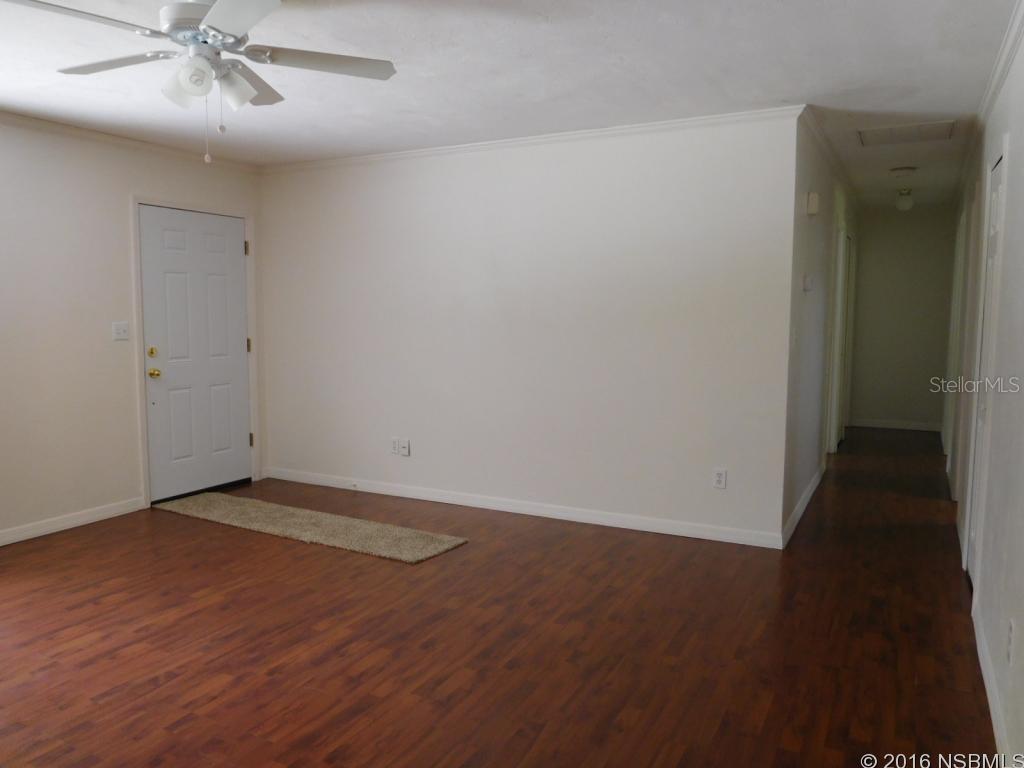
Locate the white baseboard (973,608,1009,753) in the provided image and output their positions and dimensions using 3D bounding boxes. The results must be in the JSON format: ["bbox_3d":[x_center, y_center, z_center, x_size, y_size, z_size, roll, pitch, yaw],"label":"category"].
[{"bbox_3d":[1.764,1.056,2.744,0.015,0.090,1.300,3,6,28],"label":"white baseboard"}]

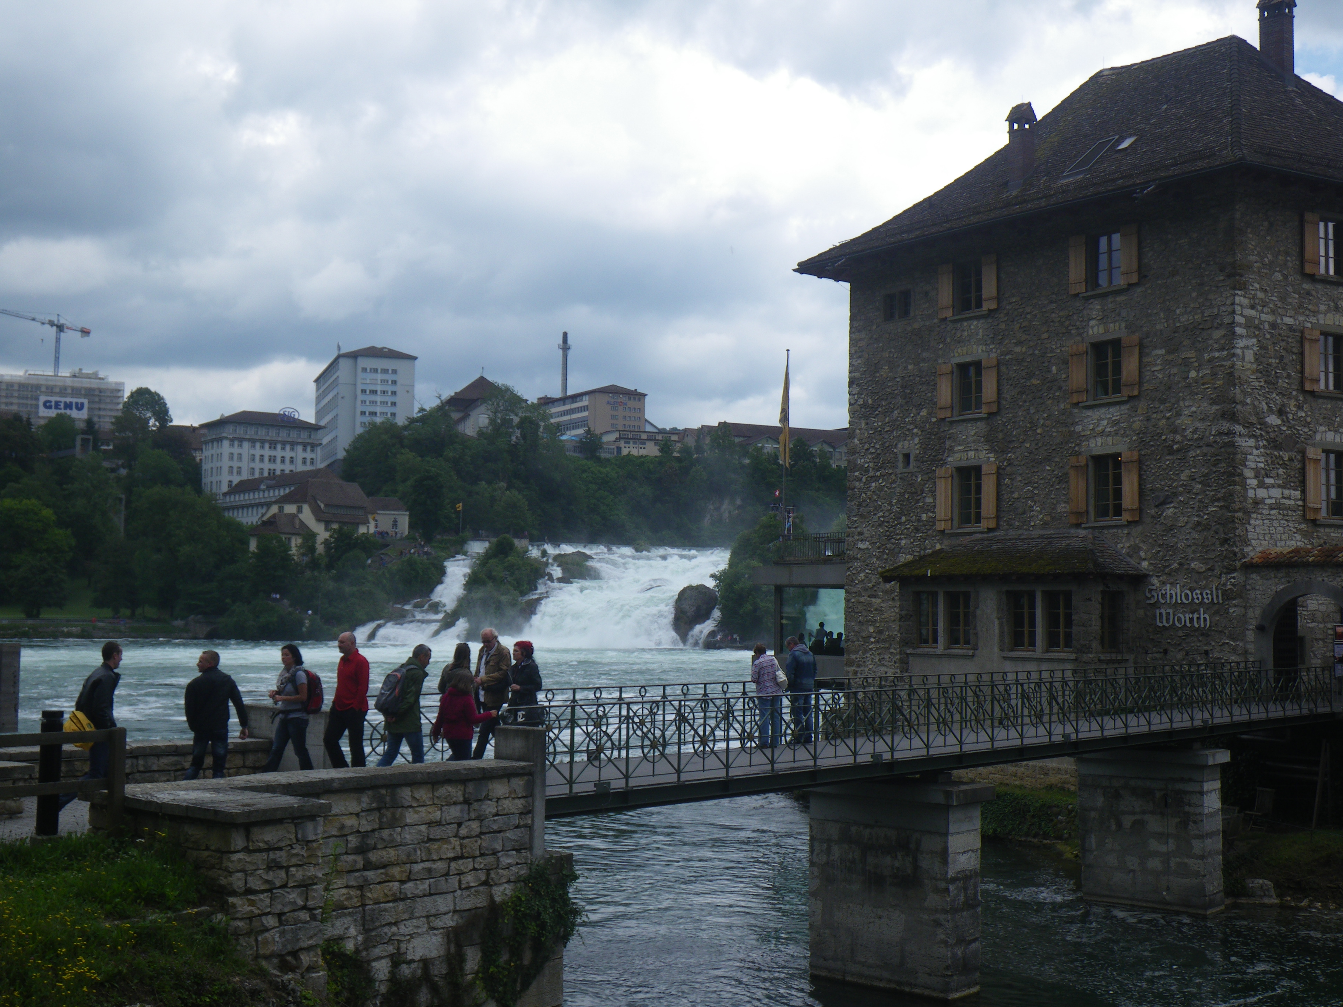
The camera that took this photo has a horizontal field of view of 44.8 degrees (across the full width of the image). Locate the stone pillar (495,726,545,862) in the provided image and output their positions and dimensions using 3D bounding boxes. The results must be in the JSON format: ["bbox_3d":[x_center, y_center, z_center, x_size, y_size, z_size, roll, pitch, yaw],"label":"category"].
[{"bbox_3d":[-1.706,3.214,18.177,0.630,1.409,0.184,-3,-6,41],"label":"stone pillar"}]

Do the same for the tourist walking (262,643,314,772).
[{"bbox_3d":[-4.016,2.329,17.038,0.560,1.700,0.480,3,-5,-28],"label":"tourist walking"}]

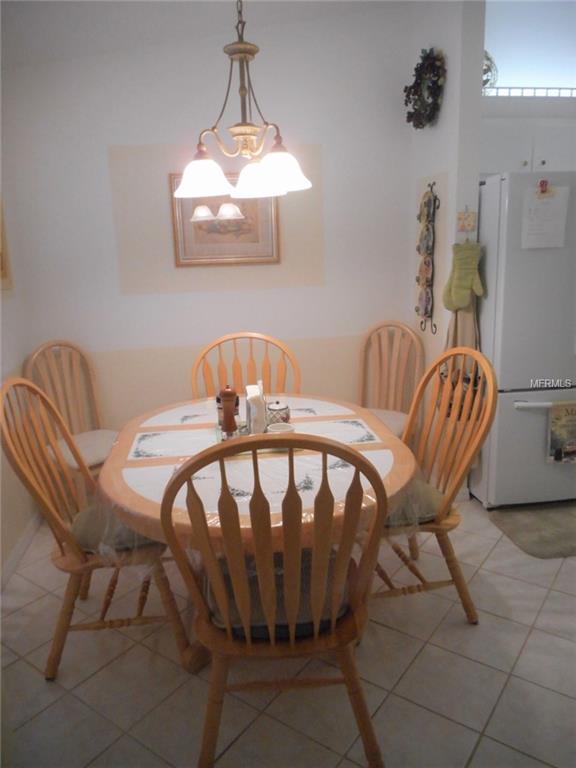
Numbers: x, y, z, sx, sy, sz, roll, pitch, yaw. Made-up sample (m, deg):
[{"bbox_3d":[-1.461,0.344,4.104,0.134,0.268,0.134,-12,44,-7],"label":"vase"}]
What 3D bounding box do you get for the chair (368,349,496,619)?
[{"bbox_3d":[0.450,0.396,2.210,0.602,1.025,0.550,-6,13,-16],"label":"chair"}]

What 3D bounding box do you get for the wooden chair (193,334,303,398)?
[{"bbox_3d":[-0.198,0.285,2.819,0.550,1.025,0.602,-3,13,-3],"label":"wooden chair"}]

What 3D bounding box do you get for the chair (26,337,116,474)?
[{"bbox_3d":[-1.074,0.288,2.995,0.566,1.010,0.440,9,17,42],"label":"chair"}]

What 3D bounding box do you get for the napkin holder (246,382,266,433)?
[{"bbox_3d":[-0.129,0.095,2.119,0.068,0.165,0.130,-4,13,-7],"label":"napkin holder"}]

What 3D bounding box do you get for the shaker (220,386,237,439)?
[{"bbox_3d":[-0.221,0.100,2.054,0.060,0.190,0.060,-2,13,0],"label":"shaker"}]

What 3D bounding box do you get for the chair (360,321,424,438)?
[{"bbox_3d":[0.539,0.192,3.144,0.440,1.010,0.585,4,14,25],"label":"chair"}]

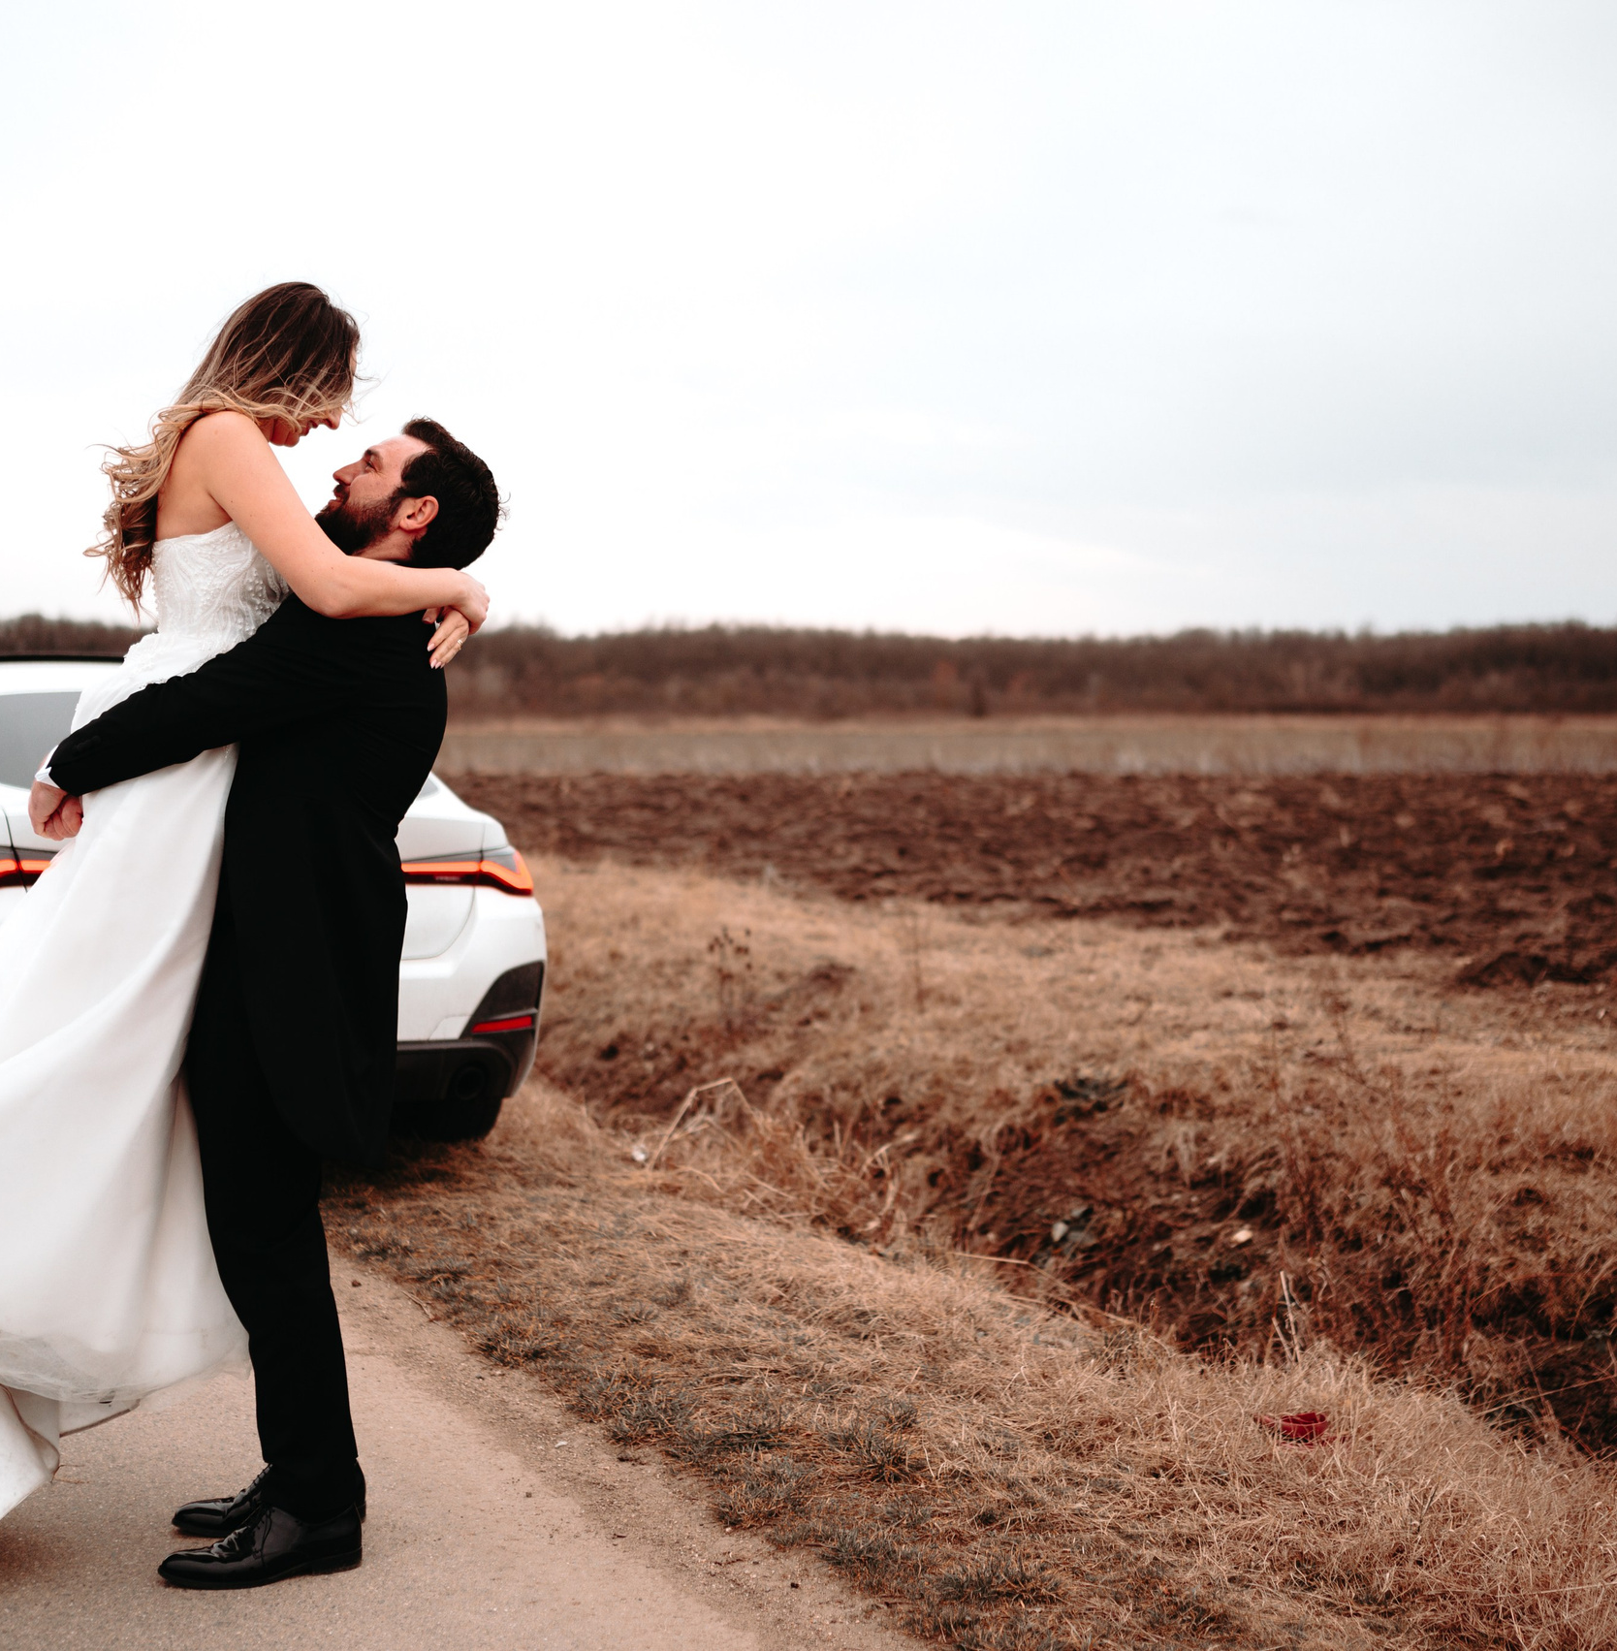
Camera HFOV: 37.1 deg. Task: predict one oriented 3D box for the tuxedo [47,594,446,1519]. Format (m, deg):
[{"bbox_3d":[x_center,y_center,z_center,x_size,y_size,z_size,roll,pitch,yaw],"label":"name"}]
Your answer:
[{"bbox_3d":[-0.846,0.345,3.630,0.600,1.410,0.540,0,3,-10],"label":"tuxedo"}]

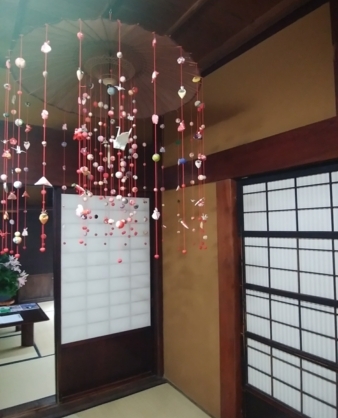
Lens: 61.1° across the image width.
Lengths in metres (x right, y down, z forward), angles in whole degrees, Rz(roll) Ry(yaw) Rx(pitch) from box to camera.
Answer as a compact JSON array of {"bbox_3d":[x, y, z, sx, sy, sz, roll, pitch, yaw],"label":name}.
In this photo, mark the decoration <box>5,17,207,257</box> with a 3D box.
[{"bbox_3d":[-0.345,-0.360,1.700,1.100,1.210,1.100,2,-5,-29],"label":"decoration"}]

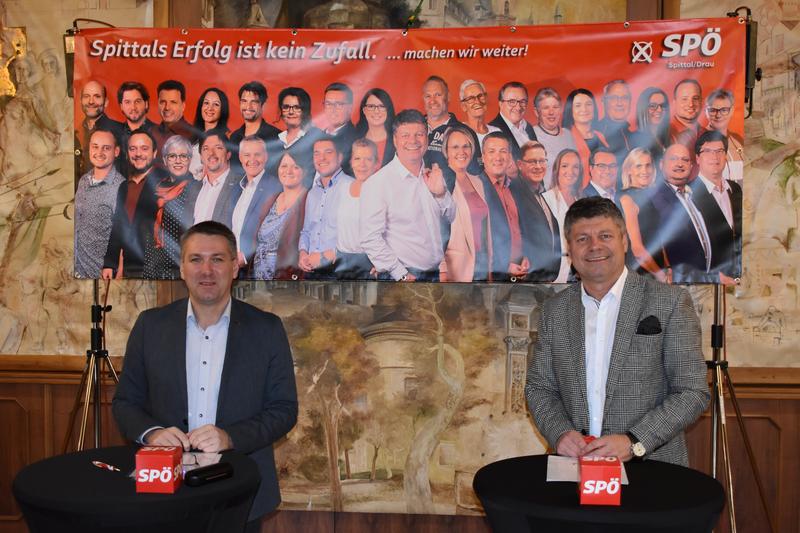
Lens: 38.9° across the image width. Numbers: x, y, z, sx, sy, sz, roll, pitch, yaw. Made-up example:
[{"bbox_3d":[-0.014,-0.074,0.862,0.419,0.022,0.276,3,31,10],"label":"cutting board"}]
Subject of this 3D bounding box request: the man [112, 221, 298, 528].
[{"bbox_3d":[-0.590,0.743,3.527,0.560,1.768,0.440,0,3,-3],"label":"man"}]

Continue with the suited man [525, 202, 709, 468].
[{"bbox_3d":[0.660,0.711,3.455,0.560,1.839,0.450,1,3,24],"label":"suited man"}]

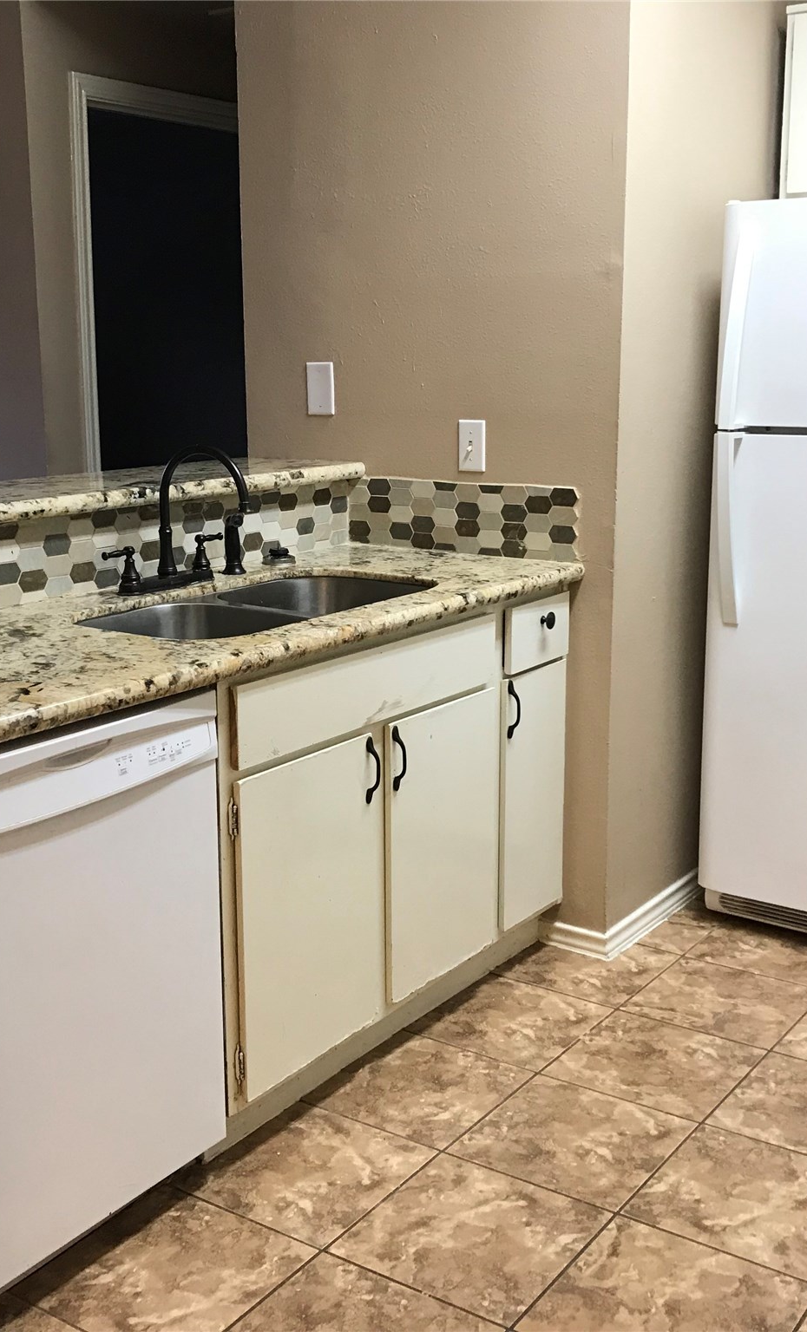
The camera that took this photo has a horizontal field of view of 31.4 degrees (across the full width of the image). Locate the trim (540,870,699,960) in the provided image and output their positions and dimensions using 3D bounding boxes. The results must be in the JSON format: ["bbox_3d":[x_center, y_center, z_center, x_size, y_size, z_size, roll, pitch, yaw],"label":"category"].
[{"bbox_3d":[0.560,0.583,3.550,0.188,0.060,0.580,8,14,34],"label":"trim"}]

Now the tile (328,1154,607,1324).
[{"bbox_3d":[0.114,0.892,2.250,0.334,0.010,0.334,8,14,34],"label":"tile"}]

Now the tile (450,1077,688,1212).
[{"bbox_3d":[0.305,0.834,2.524,0.334,0.010,0.334,8,14,34],"label":"tile"}]

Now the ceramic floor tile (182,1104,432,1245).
[{"bbox_3d":[-0.166,0.854,2.438,0.334,0.010,0.334,8,14,34],"label":"ceramic floor tile"}]

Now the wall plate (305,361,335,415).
[{"bbox_3d":[-0.202,-0.669,3.473,0.079,0.124,0.007,8,14,34],"label":"wall plate"}]

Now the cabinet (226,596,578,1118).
[{"bbox_3d":[-0.207,0.282,2.971,0.606,0.811,1.142,8,14,34],"label":"cabinet"}]

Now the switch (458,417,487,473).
[{"bbox_3d":[0.153,-0.497,3.254,0.070,0.114,0.013,8,14,34],"label":"switch"}]

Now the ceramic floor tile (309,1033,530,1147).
[{"bbox_3d":[0.024,0.795,2.710,0.332,0.010,0.332,8,14,34],"label":"ceramic floor tile"}]

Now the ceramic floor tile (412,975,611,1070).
[{"bbox_3d":[0.217,0.738,2.985,0.334,0.010,0.334,8,14,34],"label":"ceramic floor tile"}]

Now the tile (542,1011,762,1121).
[{"bbox_3d":[0.497,0.776,2.797,0.334,0.010,0.334,8,14,34],"label":"tile"}]

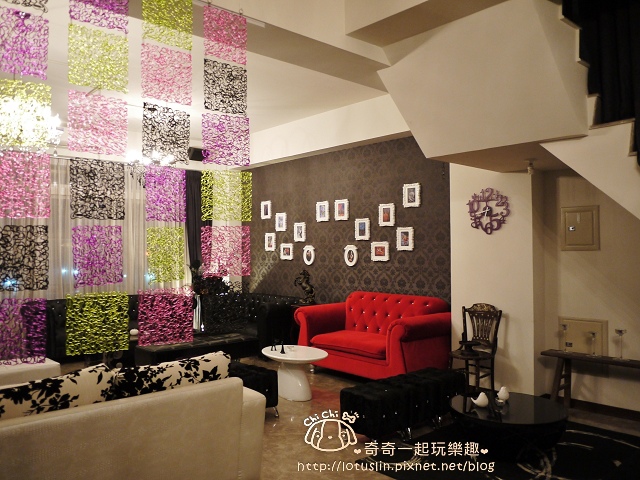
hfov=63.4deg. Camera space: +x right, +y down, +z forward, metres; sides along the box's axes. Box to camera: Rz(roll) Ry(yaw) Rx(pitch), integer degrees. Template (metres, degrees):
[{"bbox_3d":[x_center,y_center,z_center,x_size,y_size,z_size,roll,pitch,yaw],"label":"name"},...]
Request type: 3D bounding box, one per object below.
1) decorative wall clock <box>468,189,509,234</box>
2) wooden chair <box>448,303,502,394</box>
[{"bbox_3d":[1.553,-0.266,4.820,0.030,0.439,0.444,0,-1,-43],"label":"decorative wall clock"},{"bbox_3d":[1.390,1.039,4.666,0.434,0.901,0.385,0,-1,-43],"label":"wooden chair"}]

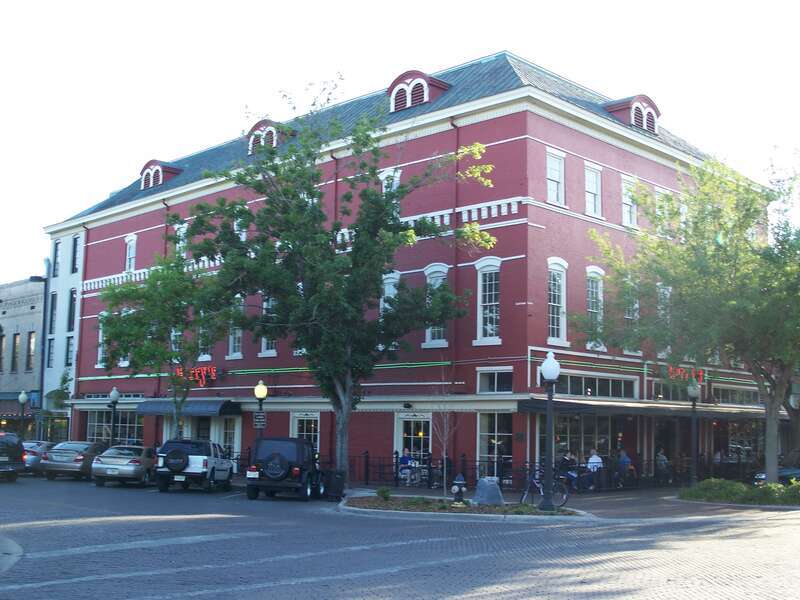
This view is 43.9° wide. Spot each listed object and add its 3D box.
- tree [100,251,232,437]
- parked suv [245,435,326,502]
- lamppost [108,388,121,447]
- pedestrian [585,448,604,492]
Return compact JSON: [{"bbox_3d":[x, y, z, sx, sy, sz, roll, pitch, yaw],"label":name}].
[{"bbox_3d":[-9.118,2.539,39.313,5.000,8.800,5.000,-6,-11,45],"label":"tree"},{"bbox_3d":[-3.490,5.128,30.434,1.720,1.800,3.850,0,-7,5],"label":"parked suv"},{"bbox_3d":[-13.191,5.897,45.620,0.450,3.750,0.450,1,-7,0],"label":"lamppost"},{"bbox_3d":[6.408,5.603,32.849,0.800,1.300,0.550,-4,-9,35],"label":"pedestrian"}]

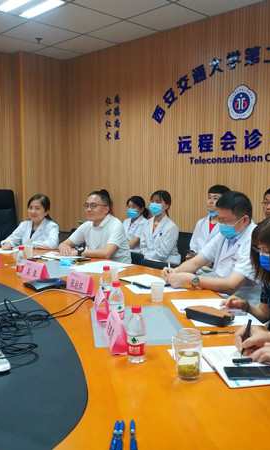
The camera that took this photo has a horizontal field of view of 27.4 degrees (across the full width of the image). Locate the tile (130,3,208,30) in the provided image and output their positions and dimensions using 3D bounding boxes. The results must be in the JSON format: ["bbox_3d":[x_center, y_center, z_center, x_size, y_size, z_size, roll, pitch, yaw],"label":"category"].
[{"bbox_3d":[0.284,-1.810,4.840,0.460,0.020,0.600,-3,6,-42],"label":"tile"}]

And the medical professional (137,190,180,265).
[{"bbox_3d":[0.140,0.355,4.650,0.720,1.270,0.480,-4,6,-44],"label":"medical professional"}]

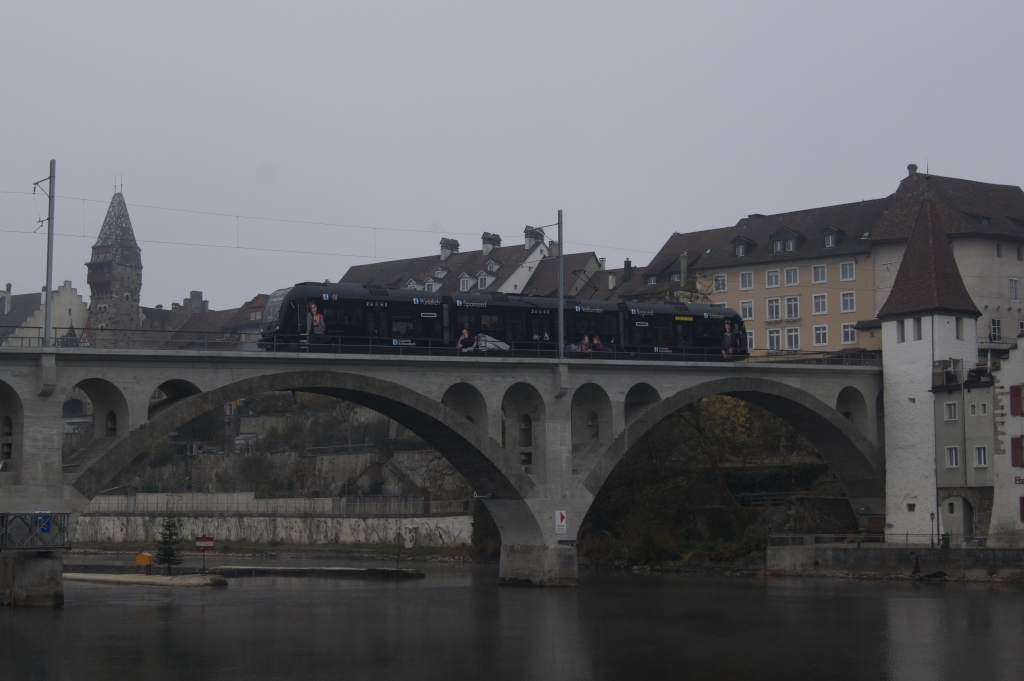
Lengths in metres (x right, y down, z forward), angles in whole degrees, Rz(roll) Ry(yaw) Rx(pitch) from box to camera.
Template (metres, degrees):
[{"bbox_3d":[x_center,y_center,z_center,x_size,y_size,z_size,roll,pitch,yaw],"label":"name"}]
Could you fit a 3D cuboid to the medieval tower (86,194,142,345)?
[{"bbox_3d":[-71.777,-11.155,266.850,6.600,31.576,6.600,-3,-6,27],"label":"medieval tower"}]

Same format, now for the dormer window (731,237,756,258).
[{"bbox_3d":[22.806,-8.996,144.441,1.972,2.081,2.000,-5,-7,41],"label":"dormer window"}]

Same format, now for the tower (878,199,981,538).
[{"bbox_3d":[29.917,1.830,105.780,5.000,25.196,5.000,3,-6,-33],"label":"tower"}]

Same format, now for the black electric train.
[{"bbox_3d":[1.579,-0.888,91.416,37.600,3.850,2.650,2,-5,-37],"label":"black electric train"}]

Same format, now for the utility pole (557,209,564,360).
[{"bbox_3d":[3.012,-3.446,90.356,0.350,9.245,0.350,4,-7,-37],"label":"utility pole"}]

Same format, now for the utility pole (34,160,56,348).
[{"bbox_3d":[-22.908,-4.088,72.068,0.350,9.148,2.400,4,-7,-37],"label":"utility pole"}]

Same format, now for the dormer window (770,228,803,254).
[{"bbox_3d":[26.605,-9.384,141.394,3.014,2.480,2.400,-5,-7,41],"label":"dormer window"}]

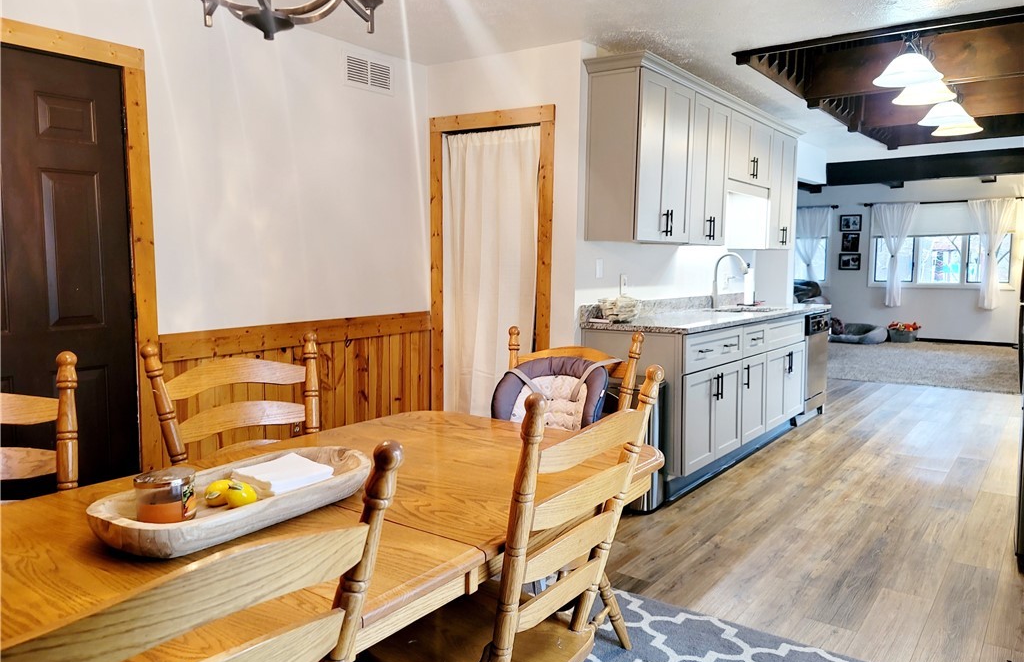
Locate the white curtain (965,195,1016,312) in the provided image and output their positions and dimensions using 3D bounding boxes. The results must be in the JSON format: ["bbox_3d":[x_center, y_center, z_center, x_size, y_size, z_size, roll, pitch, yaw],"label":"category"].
[{"bbox_3d":[7.142,-1.144,11.025,0.598,1.615,0.120,5,7,37],"label":"white curtain"}]

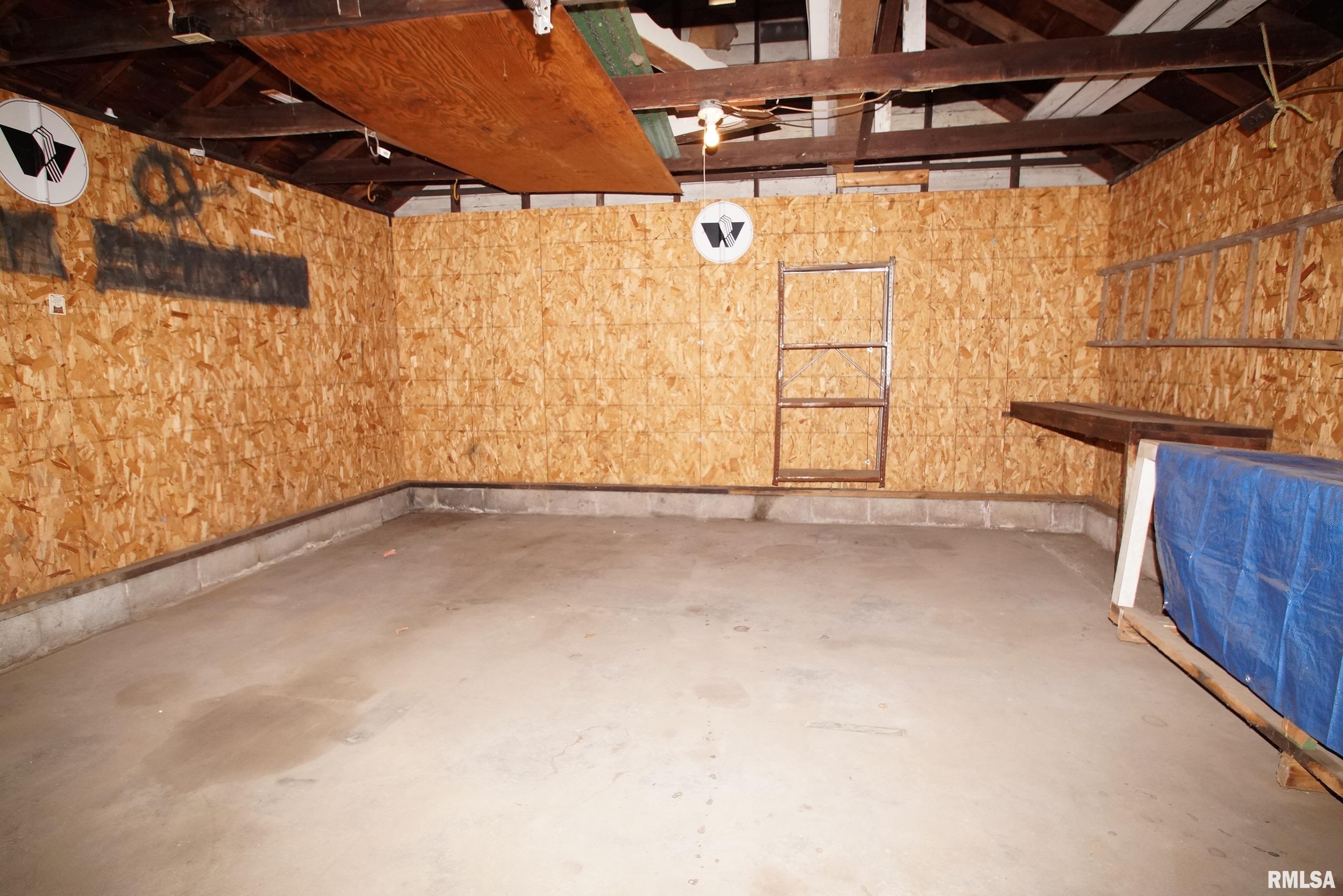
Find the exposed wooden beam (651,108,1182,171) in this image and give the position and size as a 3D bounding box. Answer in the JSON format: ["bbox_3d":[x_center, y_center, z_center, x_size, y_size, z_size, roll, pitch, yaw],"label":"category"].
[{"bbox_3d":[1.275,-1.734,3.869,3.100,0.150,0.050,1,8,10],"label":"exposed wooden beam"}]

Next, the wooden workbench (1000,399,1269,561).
[{"bbox_3d":[2.449,0.250,3.800,0.540,0.915,1.680,1,8,10],"label":"wooden workbench"}]

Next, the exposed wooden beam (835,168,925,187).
[{"bbox_3d":[1.433,-1.834,4.562,0.588,0.089,0.040,1,8,10],"label":"exposed wooden beam"}]

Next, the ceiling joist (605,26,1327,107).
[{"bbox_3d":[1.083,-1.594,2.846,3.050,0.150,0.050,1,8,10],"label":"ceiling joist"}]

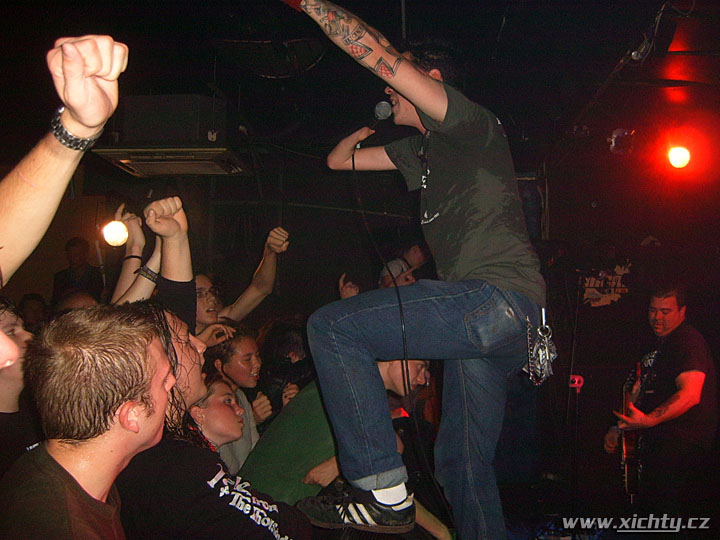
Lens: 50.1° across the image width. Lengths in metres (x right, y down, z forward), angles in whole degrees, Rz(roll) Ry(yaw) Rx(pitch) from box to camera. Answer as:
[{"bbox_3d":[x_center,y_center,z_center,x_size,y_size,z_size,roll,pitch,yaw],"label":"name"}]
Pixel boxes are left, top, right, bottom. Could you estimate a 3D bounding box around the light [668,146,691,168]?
[{"bbox_3d":[1.868,-0.658,4.500,0.135,0.135,0.150,-1,-3,24],"label":"light"}]

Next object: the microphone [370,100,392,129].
[{"bbox_3d":[0.040,-0.411,2.180,0.051,0.160,0.051,34,0,0],"label":"microphone"}]

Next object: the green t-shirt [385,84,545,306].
[{"bbox_3d":[0.299,-0.182,2.160,0.360,0.660,0.480,-15,-2,-1],"label":"green t-shirt"}]

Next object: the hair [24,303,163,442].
[{"bbox_3d":[-0.381,0.146,1.100,0.180,0.200,0.210,-2,-3,35],"label":"hair"}]

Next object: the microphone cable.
[{"bbox_3d":[0.116,0.196,2.050,0.280,1.050,0.250,0,-3,0],"label":"microphone cable"}]

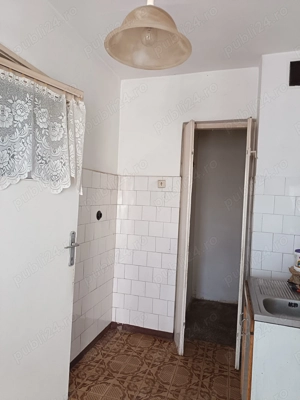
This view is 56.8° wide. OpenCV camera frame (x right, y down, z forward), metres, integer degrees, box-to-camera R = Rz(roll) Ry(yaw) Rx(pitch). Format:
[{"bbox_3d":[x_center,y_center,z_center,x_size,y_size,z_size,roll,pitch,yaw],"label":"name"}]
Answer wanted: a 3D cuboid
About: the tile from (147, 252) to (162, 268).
[{"bbox_3d":[0.048,0.601,2.763,0.150,0.150,0.010,2,0,16],"label":"tile"}]

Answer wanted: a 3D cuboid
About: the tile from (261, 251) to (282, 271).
[{"bbox_3d":[0.968,0.486,2.207,0.150,0.150,0.010,3,1,17],"label":"tile"}]

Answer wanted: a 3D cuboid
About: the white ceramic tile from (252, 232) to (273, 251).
[{"bbox_3d":[0.903,0.333,2.227,0.150,0.150,0.010,3,1,17],"label":"white ceramic tile"}]

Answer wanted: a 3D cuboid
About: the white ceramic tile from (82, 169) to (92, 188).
[{"bbox_3d":[-0.517,-0.181,2.295,0.010,0.150,0.150,2,1,17],"label":"white ceramic tile"}]

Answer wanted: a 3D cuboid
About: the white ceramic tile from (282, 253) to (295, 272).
[{"bbox_3d":[1.110,0.492,2.161,0.150,0.150,0.010,2,0,17],"label":"white ceramic tile"}]

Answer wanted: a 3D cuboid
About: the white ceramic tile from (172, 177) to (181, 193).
[{"bbox_3d":[0.264,-0.151,2.712,0.081,0.150,0.010,2,0,16],"label":"white ceramic tile"}]

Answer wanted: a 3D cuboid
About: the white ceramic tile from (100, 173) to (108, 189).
[{"bbox_3d":[-0.430,-0.180,2.584,0.010,0.150,0.150,2,1,17],"label":"white ceramic tile"}]

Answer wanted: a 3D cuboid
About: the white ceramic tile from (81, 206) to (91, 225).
[{"bbox_3d":[-0.518,0.122,2.260,0.010,0.150,0.149,2,0,17],"label":"white ceramic tile"}]

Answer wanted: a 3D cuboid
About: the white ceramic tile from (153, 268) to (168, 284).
[{"bbox_3d":[0.100,0.740,2.704,0.150,0.150,0.010,3,1,17],"label":"white ceramic tile"}]

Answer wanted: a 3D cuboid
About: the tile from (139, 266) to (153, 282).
[{"bbox_3d":[-0.038,0.749,2.786,0.150,0.150,0.010,2,0,16],"label":"tile"}]

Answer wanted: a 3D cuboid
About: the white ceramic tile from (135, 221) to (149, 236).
[{"bbox_3d":[-0.084,0.282,2.769,0.150,0.150,0.010,2,0,17],"label":"white ceramic tile"}]

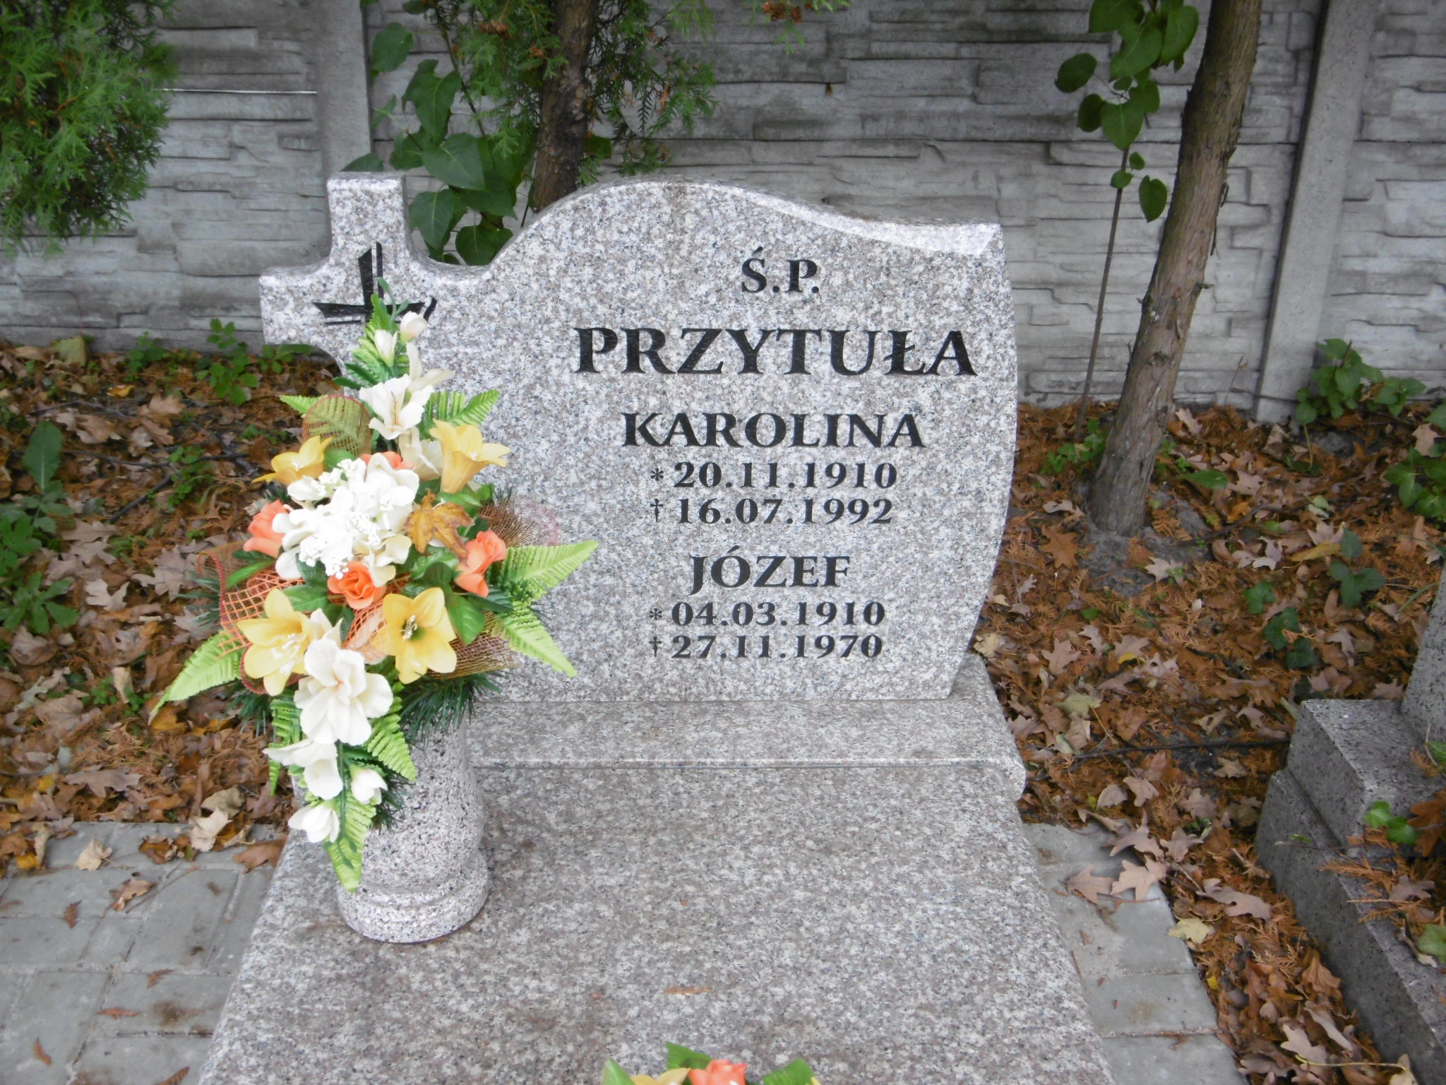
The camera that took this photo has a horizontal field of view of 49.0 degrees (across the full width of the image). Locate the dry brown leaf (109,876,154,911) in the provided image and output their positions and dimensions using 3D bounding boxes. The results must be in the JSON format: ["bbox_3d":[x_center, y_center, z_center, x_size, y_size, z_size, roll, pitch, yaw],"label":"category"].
[{"bbox_3d":[-0.766,0.454,2.056,0.045,0.020,0.065,15,30,25],"label":"dry brown leaf"}]

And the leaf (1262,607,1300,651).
[{"bbox_3d":[0.902,0.139,2.564,0.062,0.035,0.075,0,25,-3],"label":"leaf"}]

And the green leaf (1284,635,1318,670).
[{"bbox_3d":[0.957,0.184,2.628,0.054,0.028,0.060,0,27,-2],"label":"green leaf"}]

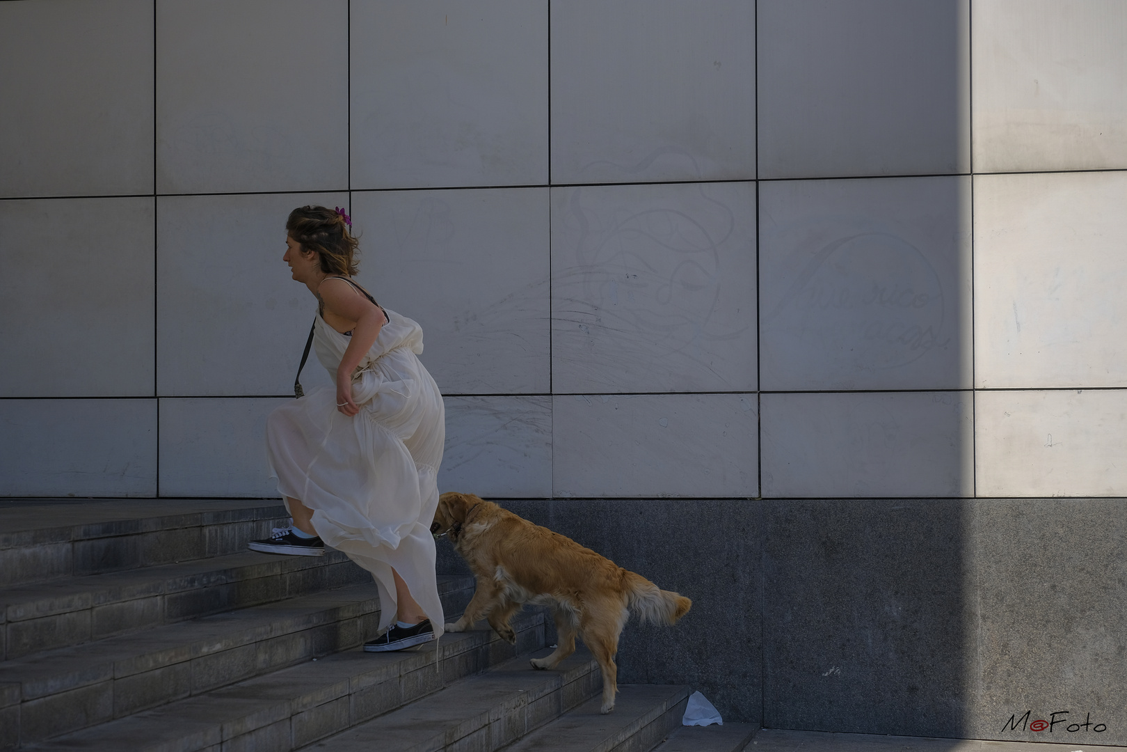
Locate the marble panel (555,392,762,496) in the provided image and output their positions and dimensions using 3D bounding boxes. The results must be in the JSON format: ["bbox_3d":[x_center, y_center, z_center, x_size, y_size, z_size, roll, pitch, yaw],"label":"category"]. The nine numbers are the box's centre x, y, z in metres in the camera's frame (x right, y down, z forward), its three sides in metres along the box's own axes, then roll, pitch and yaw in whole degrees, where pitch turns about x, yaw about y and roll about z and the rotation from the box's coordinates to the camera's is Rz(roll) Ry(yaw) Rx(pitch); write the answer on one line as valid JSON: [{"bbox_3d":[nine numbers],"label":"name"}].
[{"bbox_3d":[0.387,0.294,9.908,0.874,0.433,0.040,-1,-1,11],"label":"marble panel"}]

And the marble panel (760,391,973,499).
[{"bbox_3d":[1.256,0.285,9.740,0.874,0.433,0.040,-1,-1,11],"label":"marble panel"}]

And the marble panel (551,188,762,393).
[{"bbox_3d":[0.383,-0.371,9.924,0.874,0.877,0.040,-1,-1,11],"label":"marble panel"}]

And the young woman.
[{"bbox_3d":[-0.751,0.182,8.140,0.640,1.545,0.460,-1,-1,11],"label":"young woman"}]

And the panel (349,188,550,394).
[{"bbox_3d":[-0.486,-0.362,10.091,0.874,0.877,0.040,-1,-1,11],"label":"panel"}]

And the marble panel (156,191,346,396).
[{"bbox_3d":[-1.355,-0.353,10.259,0.874,0.877,0.040,-1,-1,11],"label":"marble panel"}]

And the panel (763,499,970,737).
[{"bbox_3d":[1.260,0.992,9.723,0.874,0.960,0.040,-1,-1,11],"label":"panel"}]

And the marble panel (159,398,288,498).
[{"bbox_3d":[-1.351,0.312,10.243,0.874,0.433,0.040,-1,-1,11],"label":"marble panel"}]

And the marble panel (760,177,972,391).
[{"bbox_3d":[1.252,-0.380,9.756,0.874,0.877,0.040,-1,-1,11],"label":"marble panel"}]

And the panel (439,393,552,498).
[{"bbox_3d":[-0.482,0.303,10.075,0.874,0.433,0.040,-1,-1,11],"label":"panel"}]

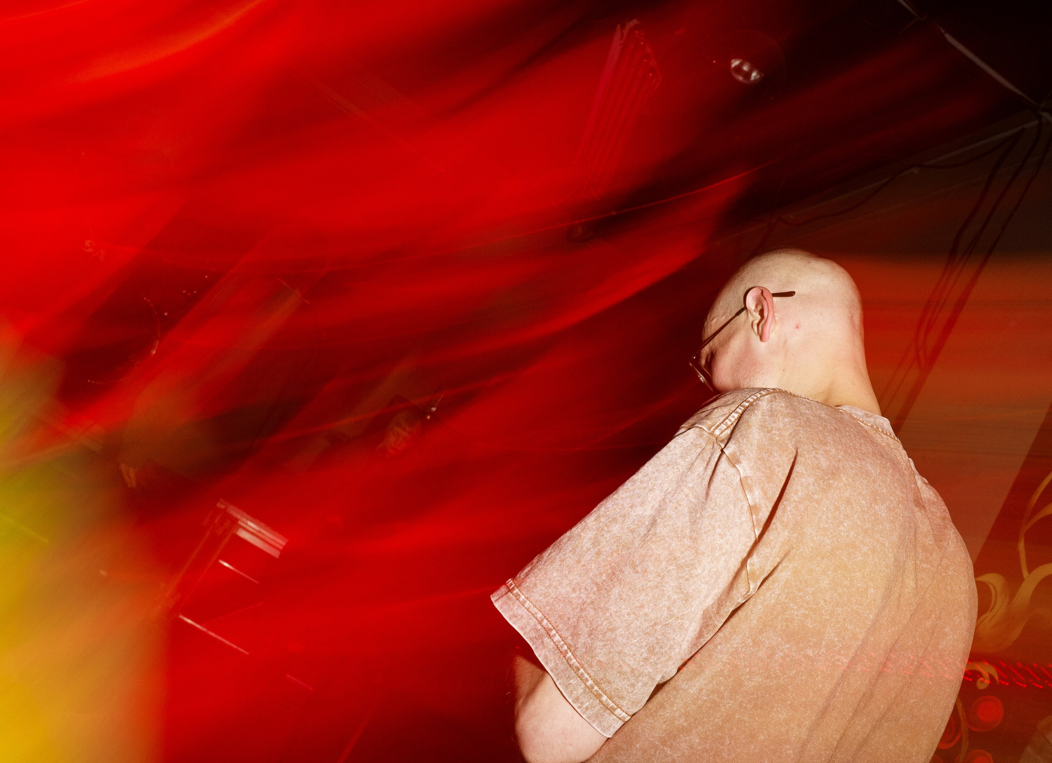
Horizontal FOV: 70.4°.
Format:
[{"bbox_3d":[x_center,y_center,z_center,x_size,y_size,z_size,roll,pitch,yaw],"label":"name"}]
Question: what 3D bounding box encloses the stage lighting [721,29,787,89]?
[{"bbox_3d":[0.828,-1.181,2.750,0.210,0.210,0.210,29,-49,3],"label":"stage lighting"}]

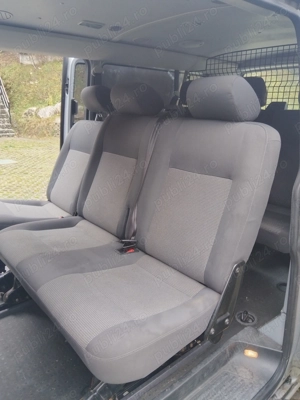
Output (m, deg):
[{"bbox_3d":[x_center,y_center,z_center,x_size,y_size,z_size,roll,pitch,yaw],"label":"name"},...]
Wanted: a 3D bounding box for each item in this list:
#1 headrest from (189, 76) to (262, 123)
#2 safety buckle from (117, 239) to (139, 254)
[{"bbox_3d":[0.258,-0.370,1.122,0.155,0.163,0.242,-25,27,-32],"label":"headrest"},{"bbox_3d":[-0.099,0.202,1.301,0.069,0.050,0.064,-12,20,-37],"label":"safety buckle"}]

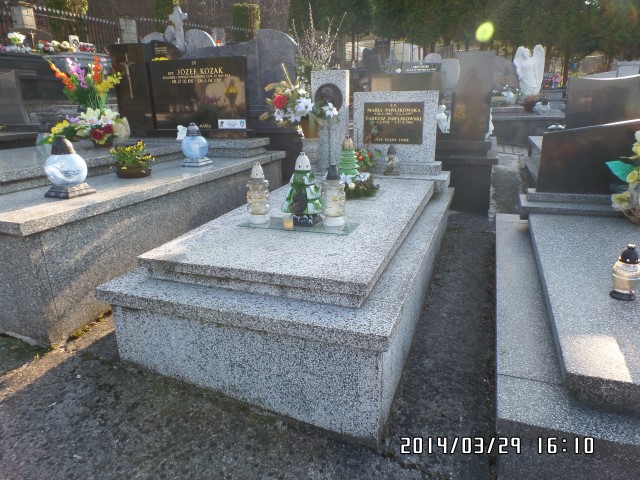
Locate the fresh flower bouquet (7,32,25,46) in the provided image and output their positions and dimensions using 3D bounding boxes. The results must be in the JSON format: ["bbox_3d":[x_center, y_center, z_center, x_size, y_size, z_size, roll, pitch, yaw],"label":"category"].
[{"bbox_3d":[-4.440,-2.916,6.200,0.270,0.220,0.250,5,20,21],"label":"fresh flower bouquet"}]

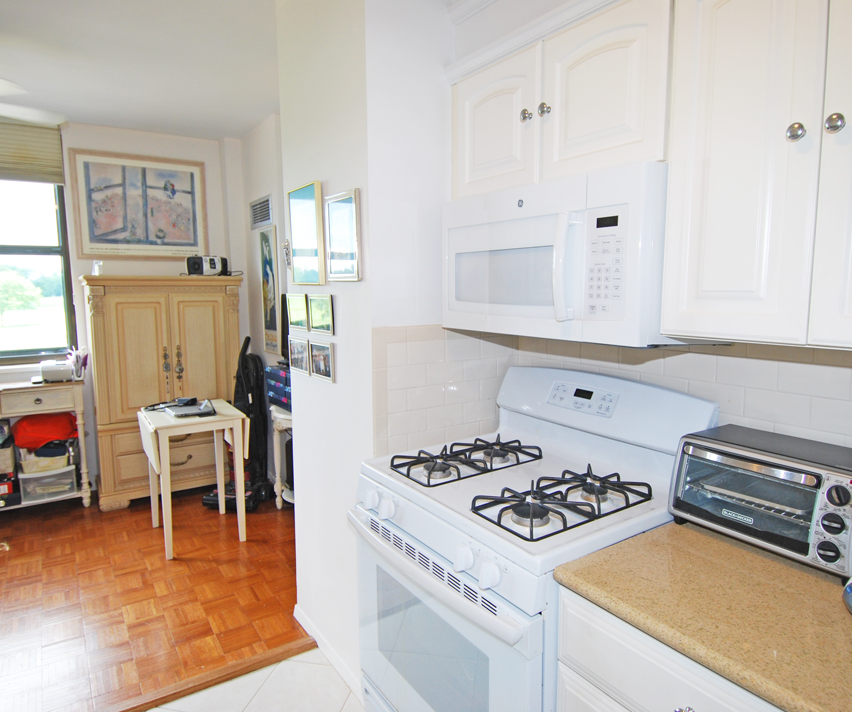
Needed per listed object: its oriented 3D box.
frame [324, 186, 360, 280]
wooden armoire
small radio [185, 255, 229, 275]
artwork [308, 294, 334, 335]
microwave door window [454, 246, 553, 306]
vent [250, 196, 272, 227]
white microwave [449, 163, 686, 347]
[{"bbox_3d":[-0.273,-0.382,1.826,0.024,0.277,0.210,-5,8,-33],"label":"frame"},{"bbox_3d":[-1.833,0.206,4.018,0.984,1.522,0.505,-5,8,-33],"label":"wooden armoire"},{"bbox_3d":[-1.571,-0.643,4.053,0.260,0.135,0.160,-7,10,-43],"label":"small radio"},{"bbox_3d":[-0.383,-0.150,2.029,0.016,0.142,0.187,-5,8,-33],"label":"artwork"},{"bbox_3d":[0.215,-0.226,1.610,0.022,0.153,0.410,-6,9,-34],"label":"microwave door window"},{"bbox_3d":[-1.178,-1.010,3.971,0.022,0.187,0.479,-5,8,-33],"label":"vent"},{"bbox_3d":[0.402,-0.273,1.618,0.369,0.411,0.772,-5,8,-33],"label":"white microwave"}]

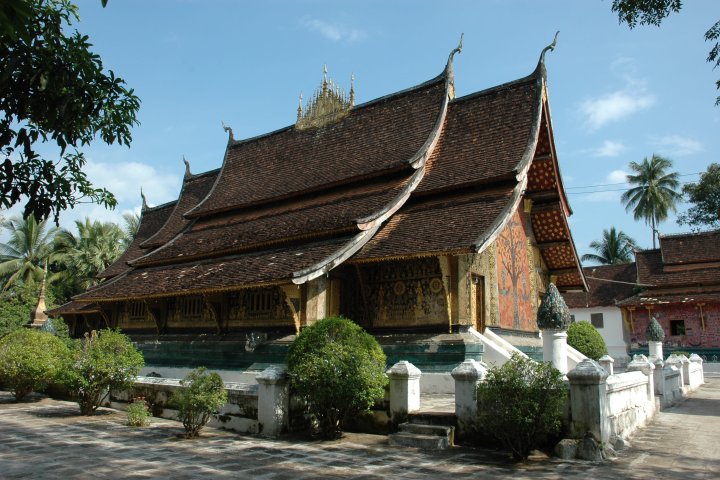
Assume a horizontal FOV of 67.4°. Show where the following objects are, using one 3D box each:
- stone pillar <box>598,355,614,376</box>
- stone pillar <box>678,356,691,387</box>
[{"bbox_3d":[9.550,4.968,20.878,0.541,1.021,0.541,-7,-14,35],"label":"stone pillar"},{"bbox_3d":[13.619,5.574,22.691,0.550,1.450,0.550,-7,-14,35],"label":"stone pillar"}]

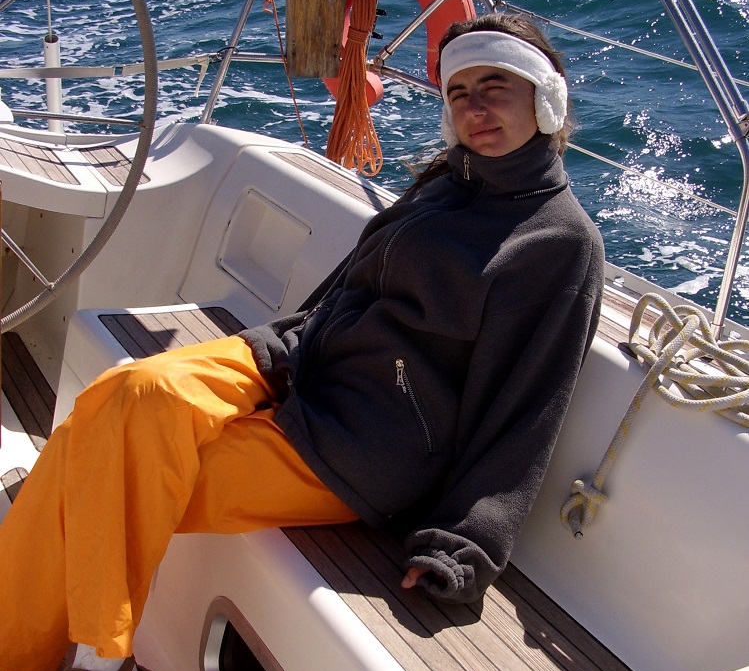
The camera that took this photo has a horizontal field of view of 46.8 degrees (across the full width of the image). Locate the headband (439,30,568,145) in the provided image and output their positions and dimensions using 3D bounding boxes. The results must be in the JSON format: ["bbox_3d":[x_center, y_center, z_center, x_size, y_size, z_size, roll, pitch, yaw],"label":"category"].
[{"bbox_3d":[0.215,-0.414,1.440,0.180,0.135,0.190,-9,7,32],"label":"headband"}]

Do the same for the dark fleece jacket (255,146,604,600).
[{"bbox_3d":[0.116,-0.016,1.435,0.514,0.709,0.424,28,1,38],"label":"dark fleece jacket"}]

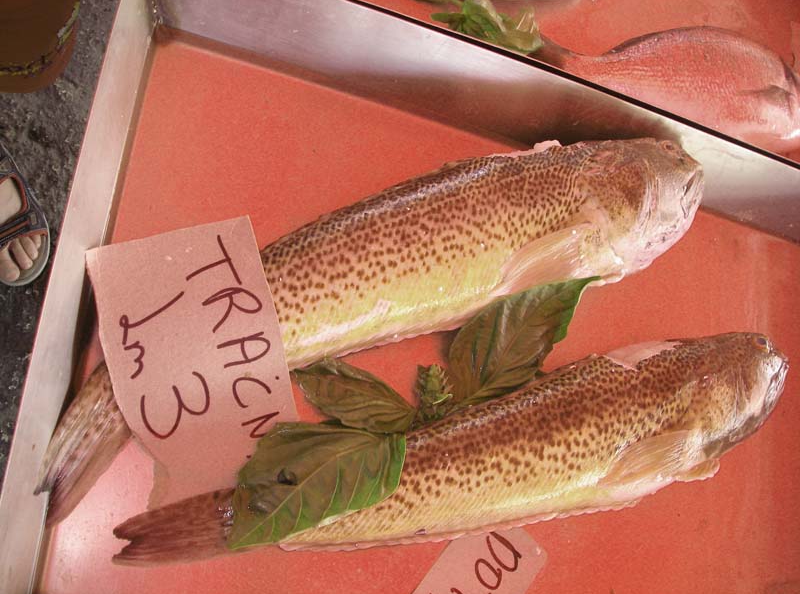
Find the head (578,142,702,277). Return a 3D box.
[{"bbox_3d":[0.137,-0.056,0.498,0.077,0.055,0.074,-17,84,-14],"label":"head"}]

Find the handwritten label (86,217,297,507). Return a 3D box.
[{"bbox_3d":[-0.097,0.030,0.427,0.079,0.018,0.125,-14,94,-13],"label":"handwritten label"}]

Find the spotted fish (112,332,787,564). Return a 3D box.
[{"bbox_3d":[0.046,0.087,0.465,0.372,0.050,0.080,-11,82,-14],"label":"spotted fish"}]

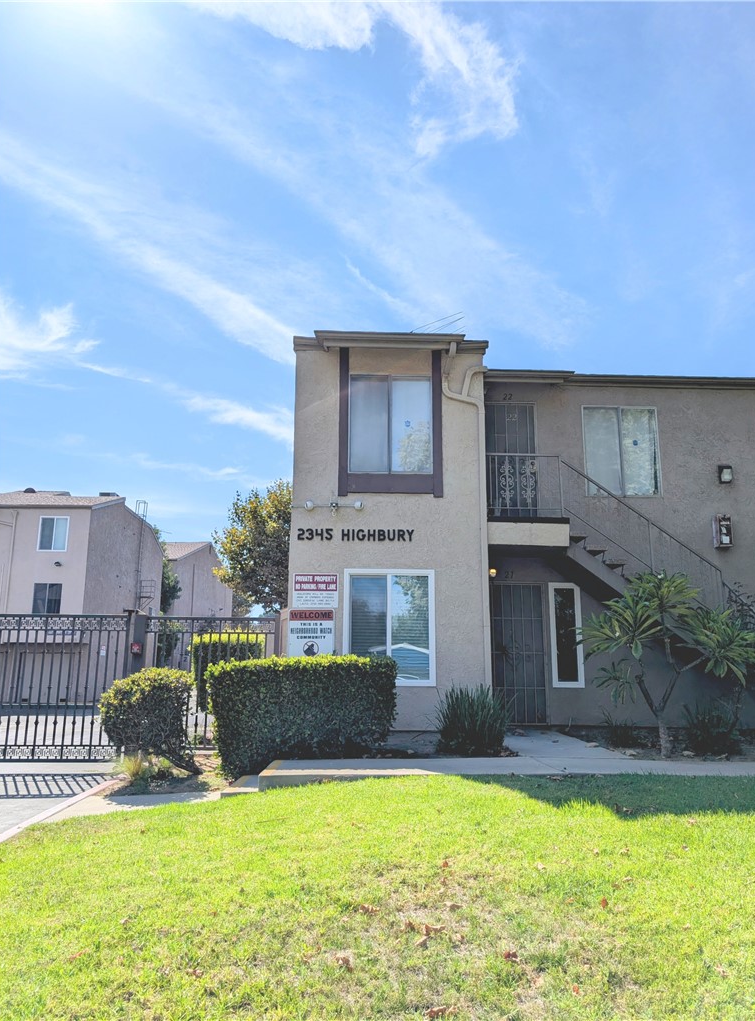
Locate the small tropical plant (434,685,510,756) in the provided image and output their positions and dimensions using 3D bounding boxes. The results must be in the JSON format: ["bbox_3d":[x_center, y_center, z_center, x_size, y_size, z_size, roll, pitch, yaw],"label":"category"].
[{"bbox_3d":[1.002,2.207,7.510,0.800,0.686,0.800,1,-12,-2],"label":"small tropical plant"}]

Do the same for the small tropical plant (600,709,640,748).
[{"bbox_3d":[2.713,2.433,7.947,0.455,0.391,0.450,1,-12,-2],"label":"small tropical plant"}]

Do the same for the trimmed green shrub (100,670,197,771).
[{"bbox_3d":[-2.414,2.211,7.514,1.047,1.090,1.100,1,-12,-2],"label":"trimmed green shrub"}]

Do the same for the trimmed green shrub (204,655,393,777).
[{"bbox_3d":[-0.760,2.083,7.357,1.910,1.113,1.000,1,-12,-2],"label":"trimmed green shrub"}]

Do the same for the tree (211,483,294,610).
[{"bbox_3d":[-3.025,2.792,23.815,5.083,7.821,4.800,1,-12,-2],"label":"tree"}]

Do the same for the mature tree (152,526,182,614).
[{"bbox_3d":[-13.164,5.825,41.653,2.992,9.921,3.100,1,-12,-2],"label":"mature tree"}]

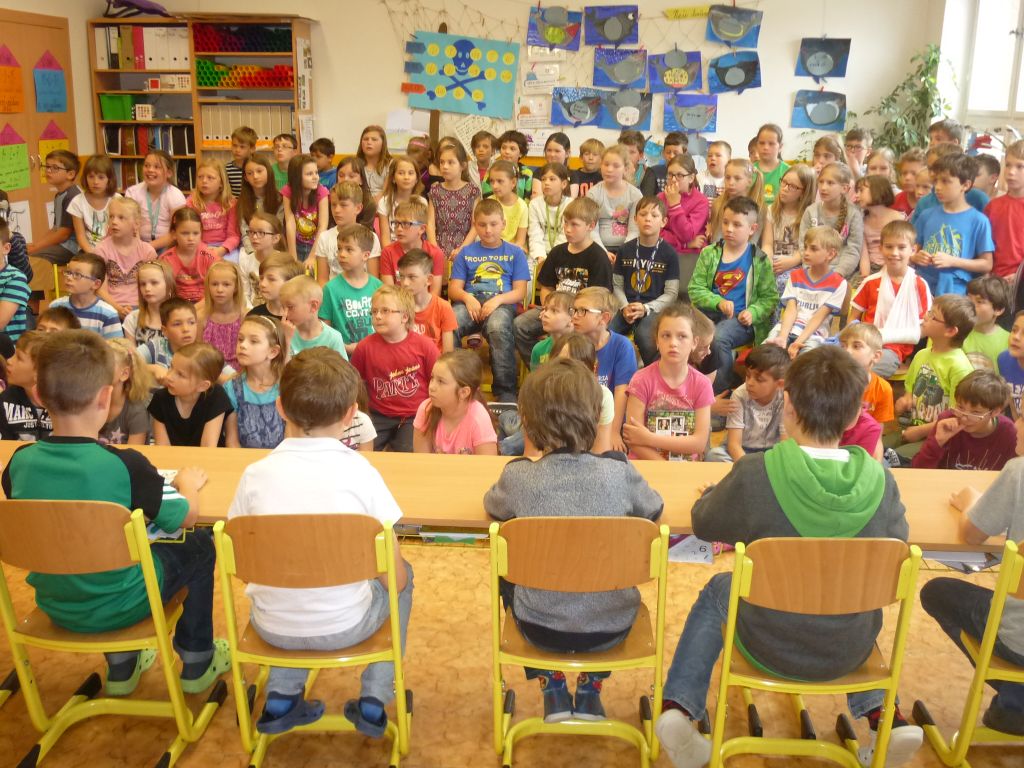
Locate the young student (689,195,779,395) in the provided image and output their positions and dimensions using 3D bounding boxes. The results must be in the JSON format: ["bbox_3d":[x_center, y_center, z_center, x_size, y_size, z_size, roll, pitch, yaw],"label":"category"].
[{"bbox_3d":[1.067,-0.301,4.750,0.440,1.120,0.600,7,17,21],"label":"young student"}]

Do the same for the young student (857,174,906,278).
[{"bbox_3d":[2.001,-0.625,5.425,0.400,1.000,0.580,14,20,40],"label":"young student"}]

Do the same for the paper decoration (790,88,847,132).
[{"bbox_3d":[2.473,-2.199,7.850,0.420,0.300,0.020,5,16,3],"label":"paper decoration"}]

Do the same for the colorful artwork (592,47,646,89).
[{"bbox_3d":[0.857,-2.515,7.766,0.420,0.310,0.020,3,16,1],"label":"colorful artwork"}]

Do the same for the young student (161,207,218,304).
[{"bbox_3d":[-1.600,-0.322,4.867,0.370,1.089,0.600,1,16,0],"label":"young student"}]

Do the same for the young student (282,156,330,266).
[{"bbox_3d":[-1.229,-0.803,5.898,0.380,1.120,0.600,-4,17,-16],"label":"young student"}]

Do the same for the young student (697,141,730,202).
[{"bbox_3d":[1.350,-0.928,6.588,0.380,1.350,0.250,6,16,19],"label":"young student"}]

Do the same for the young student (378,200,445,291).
[{"bbox_3d":[-0.491,-0.374,4.916,0.410,1.130,0.620,3,17,7],"label":"young student"}]

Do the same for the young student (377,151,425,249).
[{"bbox_3d":[-0.680,-0.806,5.790,0.380,1.081,0.520,3,14,8],"label":"young student"}]

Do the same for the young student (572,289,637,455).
[{"bbox_3d":[0.367,-0.058,4.601,0.520,0.786,0.620,13,20,35],"label":"young student"}]

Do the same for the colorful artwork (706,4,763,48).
[{"bbox_3d":[1.779,-2.860,7.820,0.420,0.300,0.020,6,16,-2],"label":"colorful artwork"}]

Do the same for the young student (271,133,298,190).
[{"bbox_3d":[-1.581,-1.069,6.931,0.360,1.388,0.250,2,16,5],"label":"young student"}]

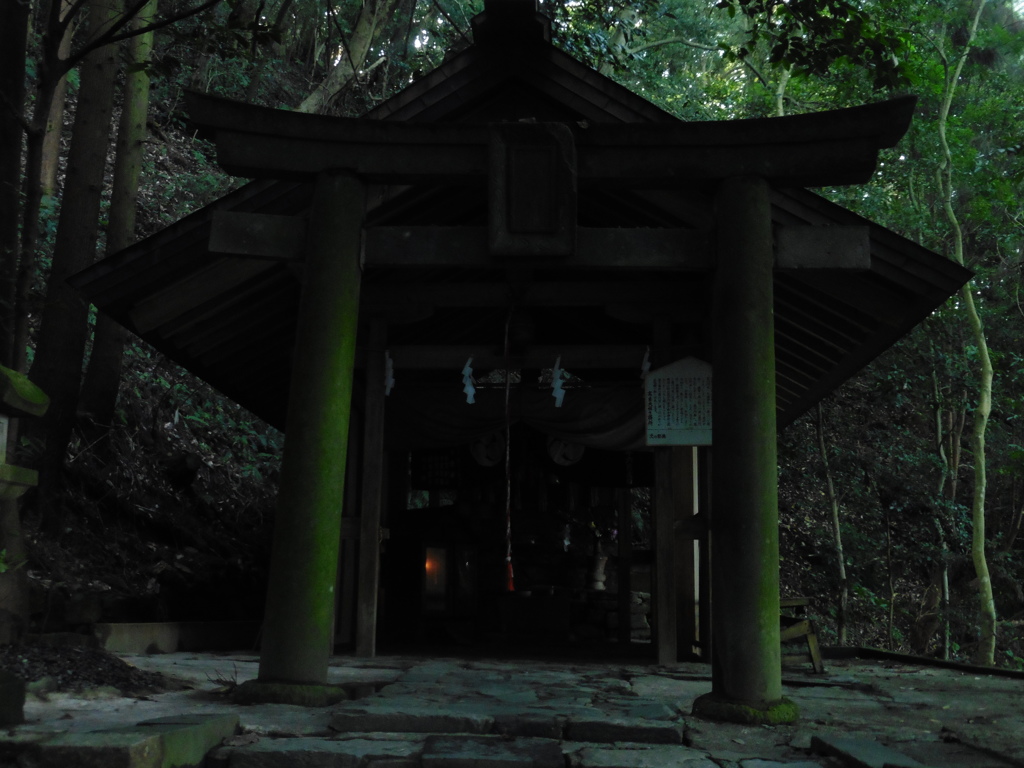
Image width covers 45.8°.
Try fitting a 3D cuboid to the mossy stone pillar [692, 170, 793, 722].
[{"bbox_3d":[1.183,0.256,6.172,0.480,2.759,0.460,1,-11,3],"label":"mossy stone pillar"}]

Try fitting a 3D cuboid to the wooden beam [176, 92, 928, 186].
[{"bbox_3d":[0.170,-1.279,6.518,3.855,0.448,0.300,1,-11,3],"label":"wooden beam"}]

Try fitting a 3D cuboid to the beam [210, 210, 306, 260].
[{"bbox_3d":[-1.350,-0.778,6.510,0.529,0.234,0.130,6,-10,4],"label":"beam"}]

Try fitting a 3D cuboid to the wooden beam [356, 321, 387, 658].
[{"bbox_3d":[-0.950,0.699,8.316,0.115,2.293,0.115,0,-11,3],"label":"wooden beam"}]

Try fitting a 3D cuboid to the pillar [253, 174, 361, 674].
[{"bbox_3d":[-1.010,0.180,6.311,0.335,2.696,0.335,3,-10,4],"label":"pillar"}]

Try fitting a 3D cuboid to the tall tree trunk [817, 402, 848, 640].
[{"bbox_3d":[2.873,1.237,10.895,0.140,2.177,0.120,-3,-11,3],"label":"tall tree trunk"}]

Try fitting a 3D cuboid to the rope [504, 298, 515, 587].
[{"bbox_3d":[-0.014,0.420,8.162,0.060,1.939,0.055,0,-11,3],"label":"rope"}]

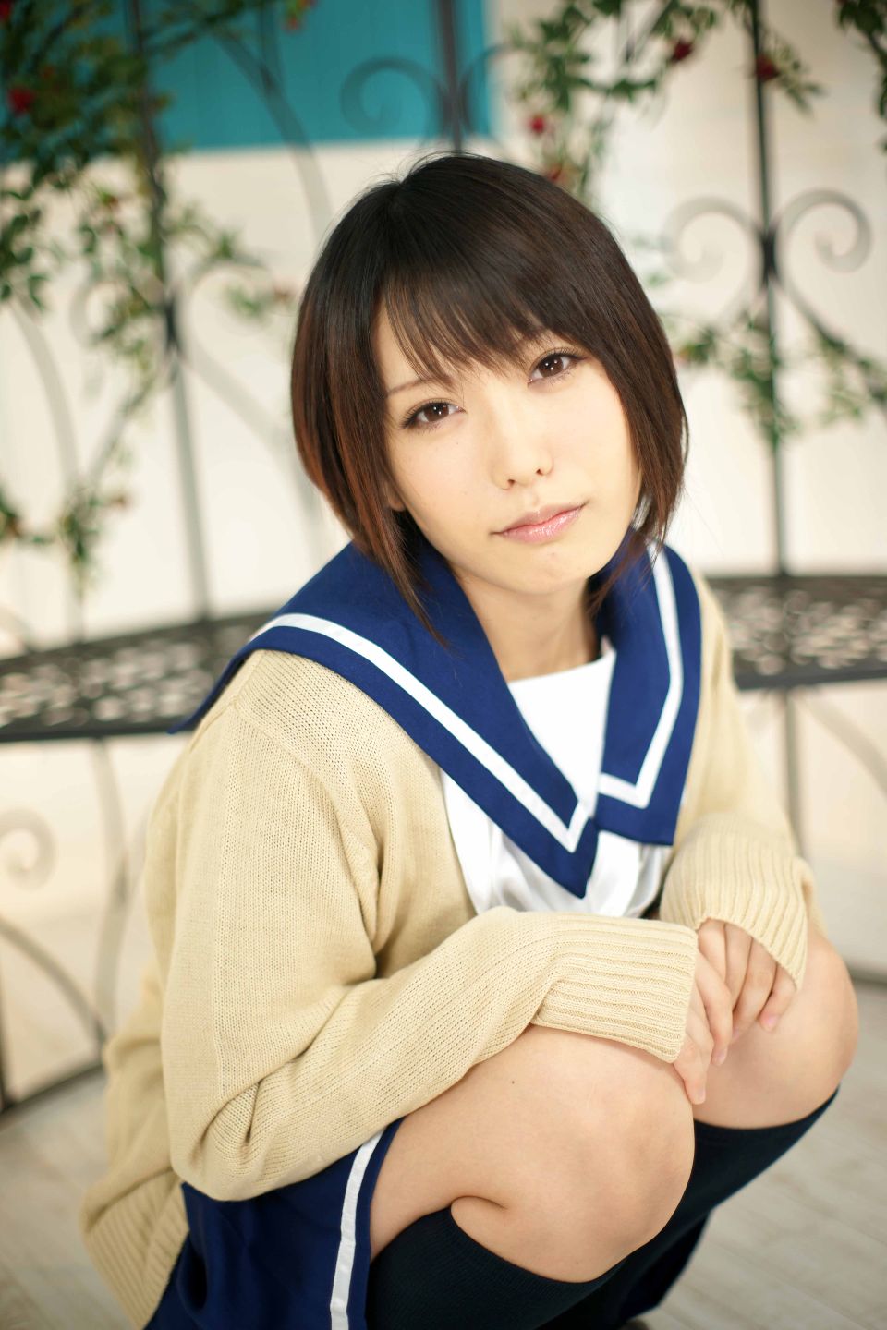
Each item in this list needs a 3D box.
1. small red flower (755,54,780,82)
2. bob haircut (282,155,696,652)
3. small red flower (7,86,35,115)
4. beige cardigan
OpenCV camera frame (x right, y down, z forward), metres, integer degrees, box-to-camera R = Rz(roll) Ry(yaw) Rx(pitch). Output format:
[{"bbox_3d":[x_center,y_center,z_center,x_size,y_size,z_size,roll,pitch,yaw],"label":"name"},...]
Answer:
[{"bbox_3d":[0.334,-0.617,1.910,0.026,0.029,0.026,-4,15,0],"label":"small red flower"},{"bbox_3d":[0.021,-0.145,0.985,0.200,0.250,0.225,-22,12,-11],"label":"bob haircut"},{"bbox_3d":[-0.427,-0.571,1.870,0.027,0.029,0.027,-7,16,-10],"label":"small red flower"},{"bbox_3d":[0.026,0.202,1.112,0.408,0.508,0.360,-16,33,-37],"label":"beige cardigan"}]

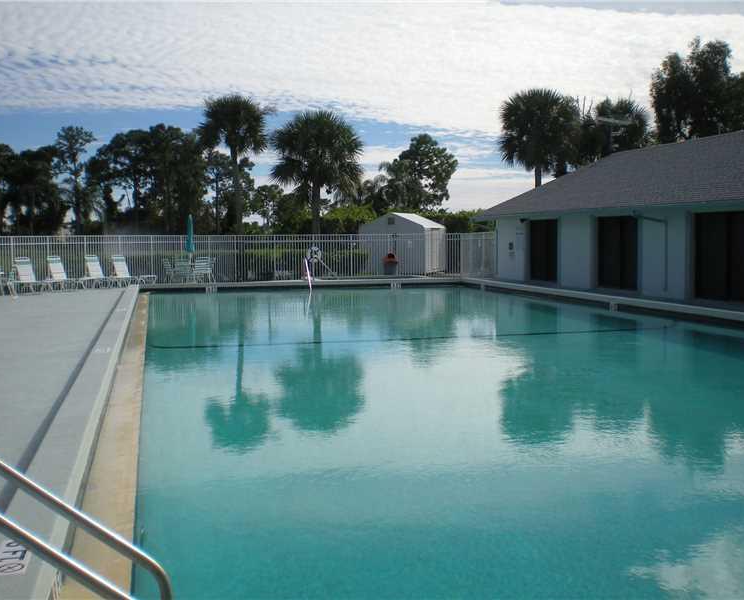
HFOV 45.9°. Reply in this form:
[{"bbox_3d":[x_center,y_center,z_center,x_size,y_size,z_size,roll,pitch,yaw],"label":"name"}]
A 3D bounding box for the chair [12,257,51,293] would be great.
[{"bbox_3d":[-10.605,-0.748,27.313,1.650,1.020,0.650,3,5,38],"label":"chair"}]

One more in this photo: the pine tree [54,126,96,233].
[{"bbox_3d":[-29.976,-11.096,89.407,4.218,12.781,4.218,0,4,0],"label":"pine tree"}]

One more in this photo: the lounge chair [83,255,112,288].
[{"bbox_3d":[-9.077,-0.908,29.308,1.650,1.020,0.650,3,5,38],"label":"lounge chair"}]

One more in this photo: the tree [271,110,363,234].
[{"bbox_3d":[-2.318,-4.516,37.367,3.860,6.919,3.860,0,4,0],"label":"tree"}]

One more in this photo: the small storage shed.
[{"bbox_3d":[1.434,-2.530,39.381,3.100,2.600,2.400,2,5,28],"label":"small storage shed"}]

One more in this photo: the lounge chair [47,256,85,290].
[{"bbox_3d":[-9.983,-0.842,28.510,1.650,1.020,0.650,3,5,38],"label":"lounge chair"}]

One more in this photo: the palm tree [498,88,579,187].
[{"bbox_3d":[7.429,-5.322,39.318,3.535,8.084,3.535,0,4,0],"label":"palm tree"}]

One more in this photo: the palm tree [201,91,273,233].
[{"bbox_3d":[-5.593,-4.699,36.449,2.949,7.470,2.949,0,4,0],"label":"palm tree"}]

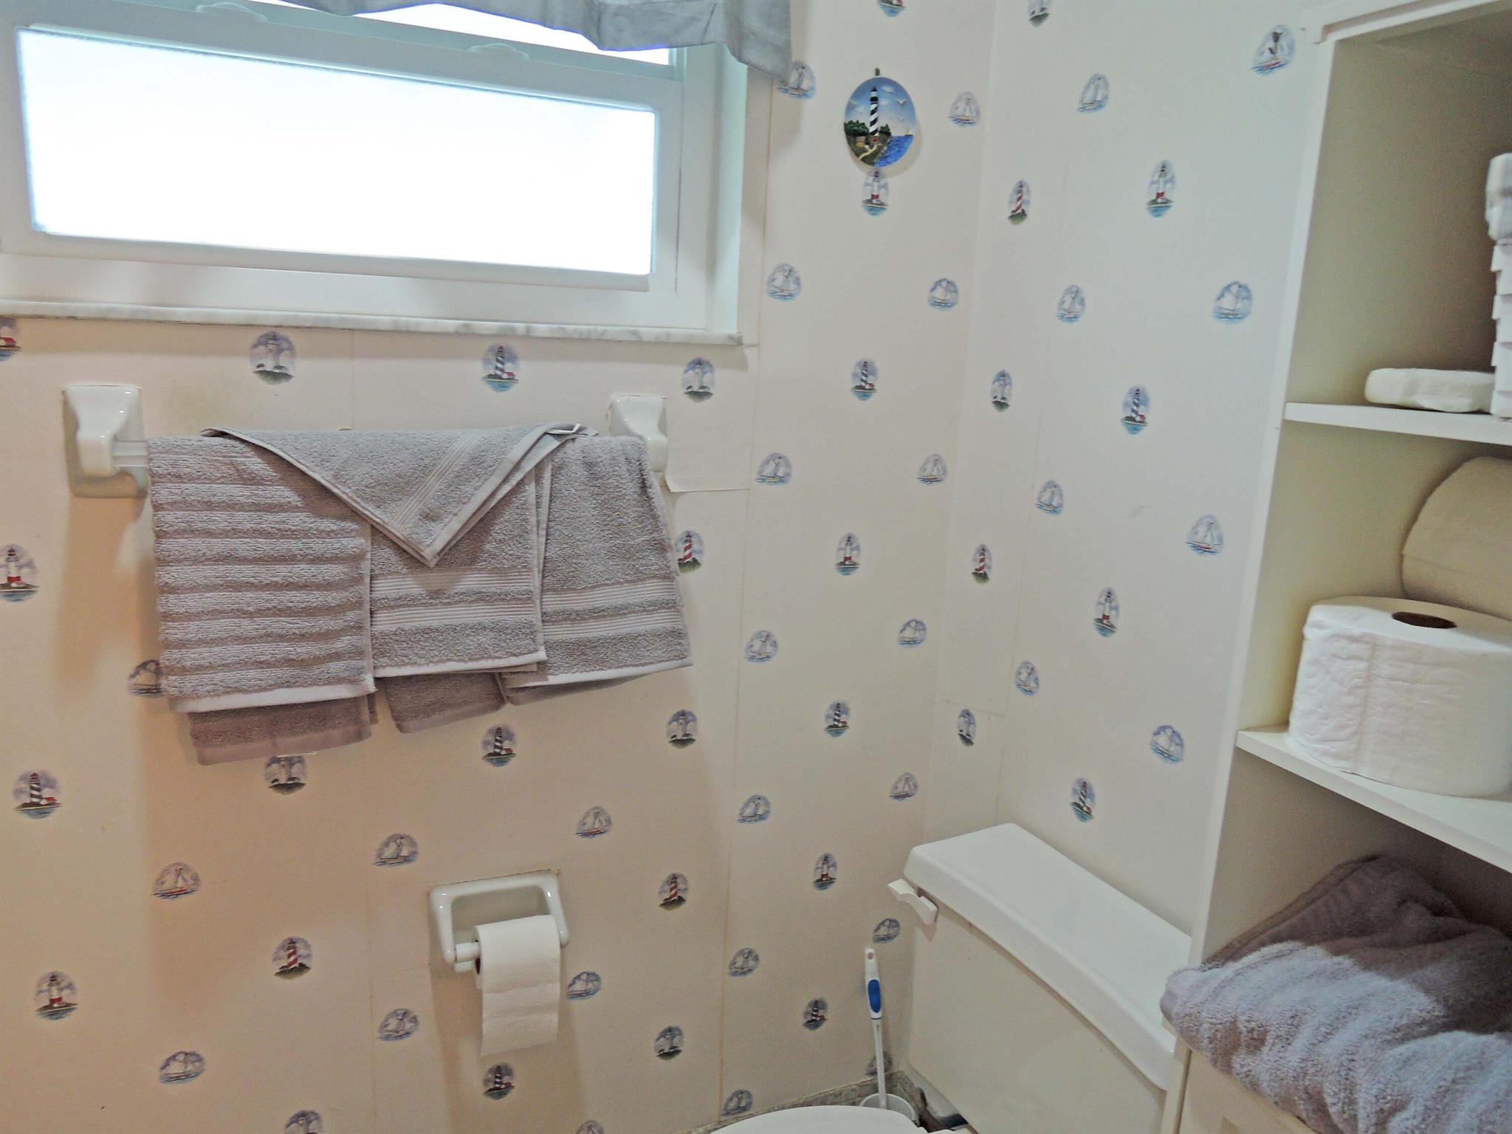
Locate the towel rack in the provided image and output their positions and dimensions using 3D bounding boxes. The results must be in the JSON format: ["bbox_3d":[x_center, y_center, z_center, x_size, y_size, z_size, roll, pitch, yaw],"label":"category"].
[{"bbox_3d":[-0.418,-0.144,1.244,0.688,0.120,0.075,-3,13,-24],"label":"towel rack"}]

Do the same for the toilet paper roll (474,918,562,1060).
[{"bbox_3d":[-0.329,0.564,1.430,0.102,0.168,0.082,-2,13,-24],"label":"toilet paper roll"}]

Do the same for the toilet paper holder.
[{"bbox_3d":[-0.347,0.504,1.429,0.182,0.124,0.075,-2,13,-24],"label":"toilet paper holder"}]

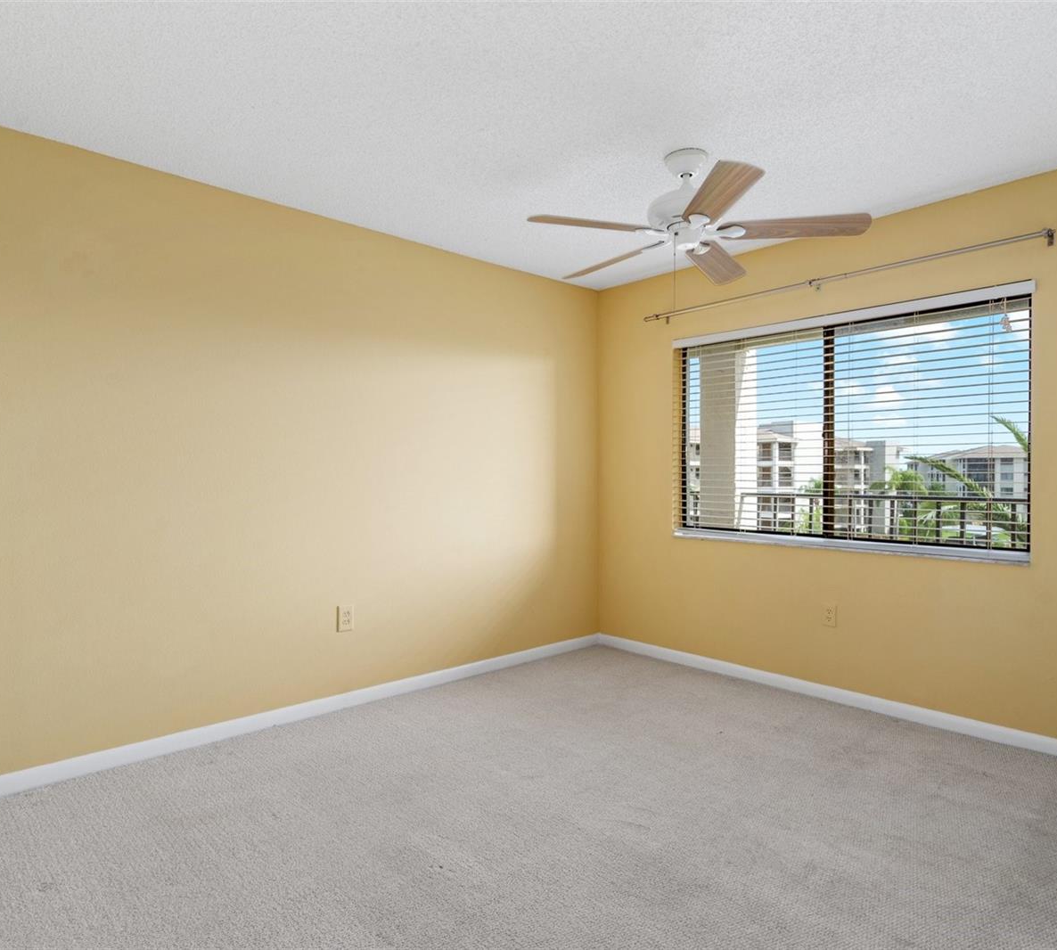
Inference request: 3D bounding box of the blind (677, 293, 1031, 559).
[{"bbox_3d":[1.543,-0.222,3.566,0.065,1.170,1.822,0,0,-43],"label":"blind"}]

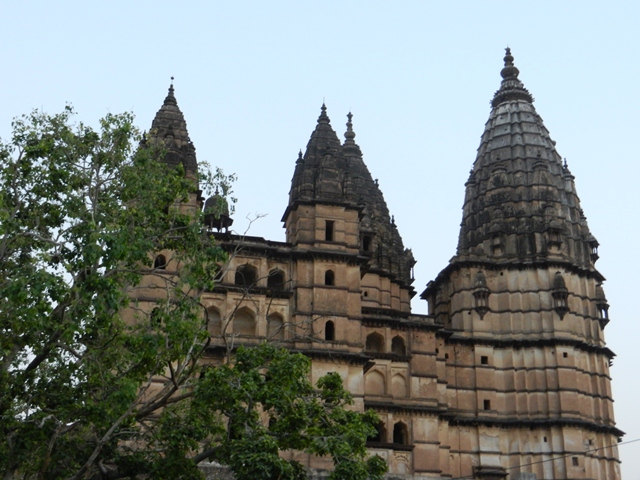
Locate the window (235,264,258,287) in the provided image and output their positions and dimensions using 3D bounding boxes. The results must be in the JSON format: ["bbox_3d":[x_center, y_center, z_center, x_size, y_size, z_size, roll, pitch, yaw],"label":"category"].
[{"bbox_3d":[-5.588,2.736,74.110,1.730,1.810,0.500,6,-23,-13],"label":"window"}]

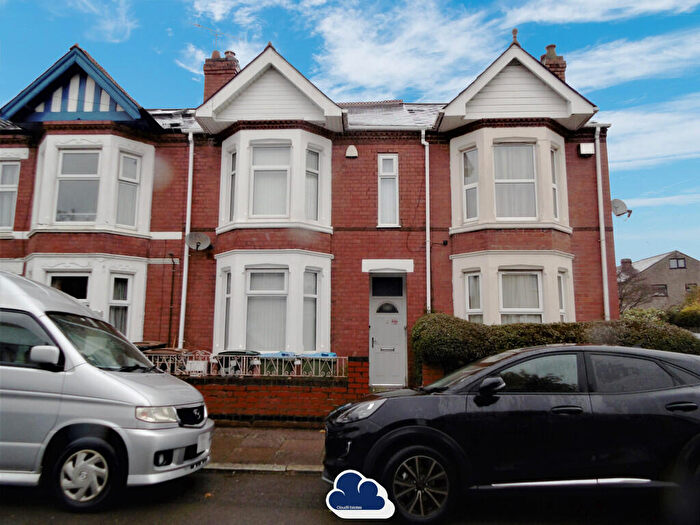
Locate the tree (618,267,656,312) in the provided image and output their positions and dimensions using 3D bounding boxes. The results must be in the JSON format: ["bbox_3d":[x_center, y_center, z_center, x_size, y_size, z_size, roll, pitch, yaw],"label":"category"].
[{"bbox_3d":[13.192,2.396,21.323,3.200,4.149,3.000,0,-7,3],"label":"tree"}]

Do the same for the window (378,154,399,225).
[{"bbox_3d":[0.926,-1.751,10.639,0.470,1.830,0.100,0,-8,2],"label":"window"}]

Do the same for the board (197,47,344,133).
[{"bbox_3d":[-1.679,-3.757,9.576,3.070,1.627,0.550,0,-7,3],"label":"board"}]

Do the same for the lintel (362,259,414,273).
[{"bbox_3d":[0.818,0.073,9.540,1.108,0.287,0.130,0,-7,3],"label":"lintel"}]

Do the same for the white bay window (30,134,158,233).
[{"bbox_3d":[-6.275,-1.777,10.556,3.030,2.340,0.660,0,-8,2],"label":"white bay window"}]

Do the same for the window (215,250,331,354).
[{"bbox_3d":[-1.799,0.929,10.002,2.790,2.310,0.660,0,-8,2],"label":"window"}]

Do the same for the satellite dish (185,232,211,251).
[{"bbox_3d":[-3.522,-0.494,10.266,0.550,0.430,0.400,3,-8,-25],"label":"satellite dish"}]

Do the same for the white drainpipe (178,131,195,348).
[{"bbox_3d":[-3.573,-0.132,9.663,0.110,5.695,0.110,0,-7,3],"label":"white drainpipe"}]

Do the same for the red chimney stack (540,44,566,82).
[{"bbox_3d":[5.718,-5.182,12.545,0.600,1.850,0.800,0,-8,2],"label":"red chimney stack"}]

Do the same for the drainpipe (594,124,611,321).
[{"bbox_3d":[5.317,-0.114,9.279,0.100,5.768,0.110,0,-7,3],"label":"drainpipe"}]

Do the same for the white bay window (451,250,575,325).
[{"bbox_3d":[3.411,0.860,8.945,2.592,2.111,0.800,0,-7,3],"label":"white bay window"}]

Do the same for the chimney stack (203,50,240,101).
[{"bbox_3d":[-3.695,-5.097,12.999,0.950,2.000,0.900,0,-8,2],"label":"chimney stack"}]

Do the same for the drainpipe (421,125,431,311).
[{"bbox_3d":[1.630,-0.116,9.443,0.167,5.727,0.120,0,-7,3],"label":"drainpipe"}]

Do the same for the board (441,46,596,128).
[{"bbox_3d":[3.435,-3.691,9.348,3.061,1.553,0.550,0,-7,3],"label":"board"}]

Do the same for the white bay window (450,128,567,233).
[{"bbox_3d":[3.721,-1.844,10.124,2.780,2.340,0.660,0,-8,2],"label":"white bay window"}]

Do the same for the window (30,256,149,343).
[{"bbox_3d":[-5.862,0.916,9.322,2.776,2.120,0.830,0,-7,3],"label":"window"}]

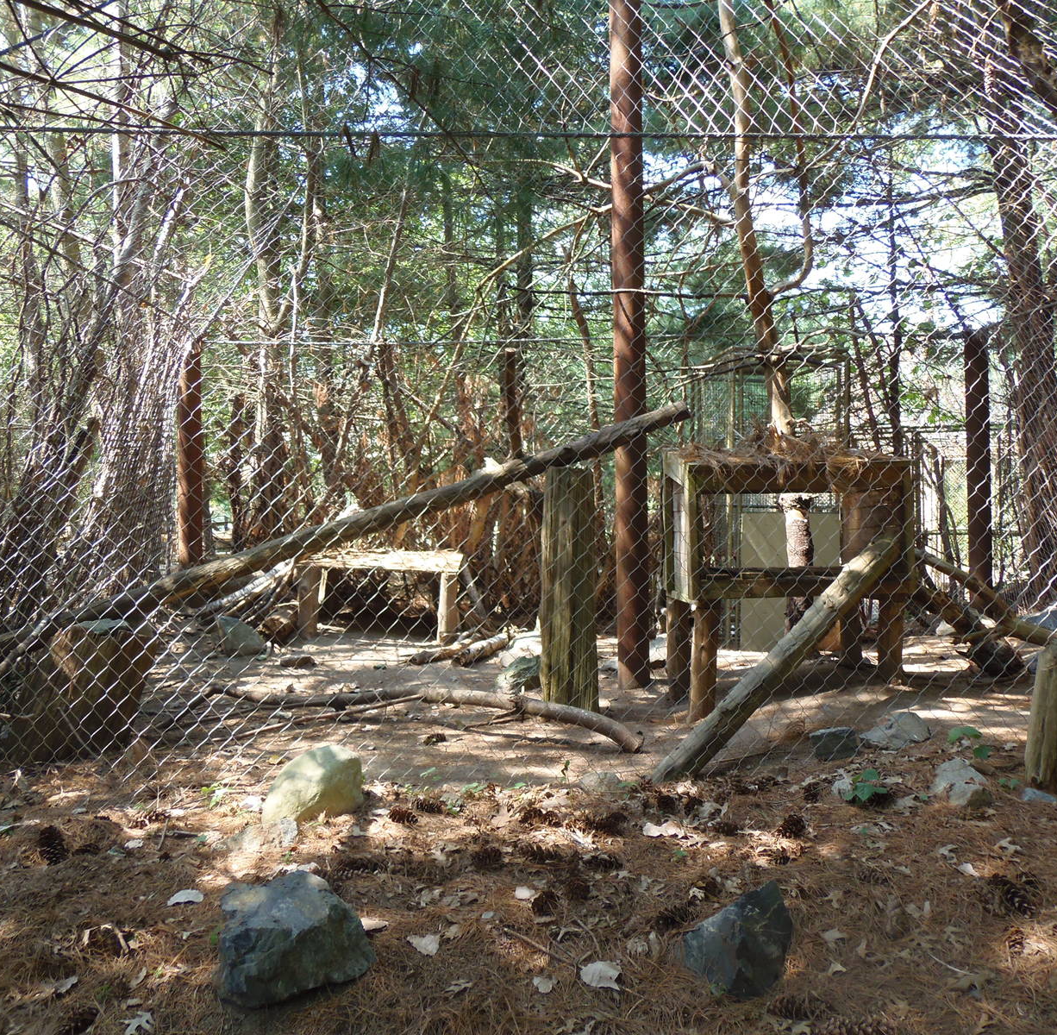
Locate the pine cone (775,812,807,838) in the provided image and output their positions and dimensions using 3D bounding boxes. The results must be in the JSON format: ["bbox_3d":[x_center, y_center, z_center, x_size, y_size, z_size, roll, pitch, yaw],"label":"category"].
[{"bbox_3d":[0.694,0.814,2.530,0.068,0.052,0.070,0,-1,-17],"label":"pine cone"}]

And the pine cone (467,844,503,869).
[{"bbox_3d":[-0.101,0.797,2.248,0.080,0.055,0.065,-1,3,0],"label":"pine cone"}]

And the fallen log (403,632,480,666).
[{"bbox_3d":[-0.491,0.770,5.650,0.100,0.100,0.807,0,-1,24],"label":"fallen log"}]

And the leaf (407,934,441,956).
[{"bbox_3d":[-0.219,0.893,2.000,0.070,0.020,0.070,0,-1,0],"label":"leaf"}]

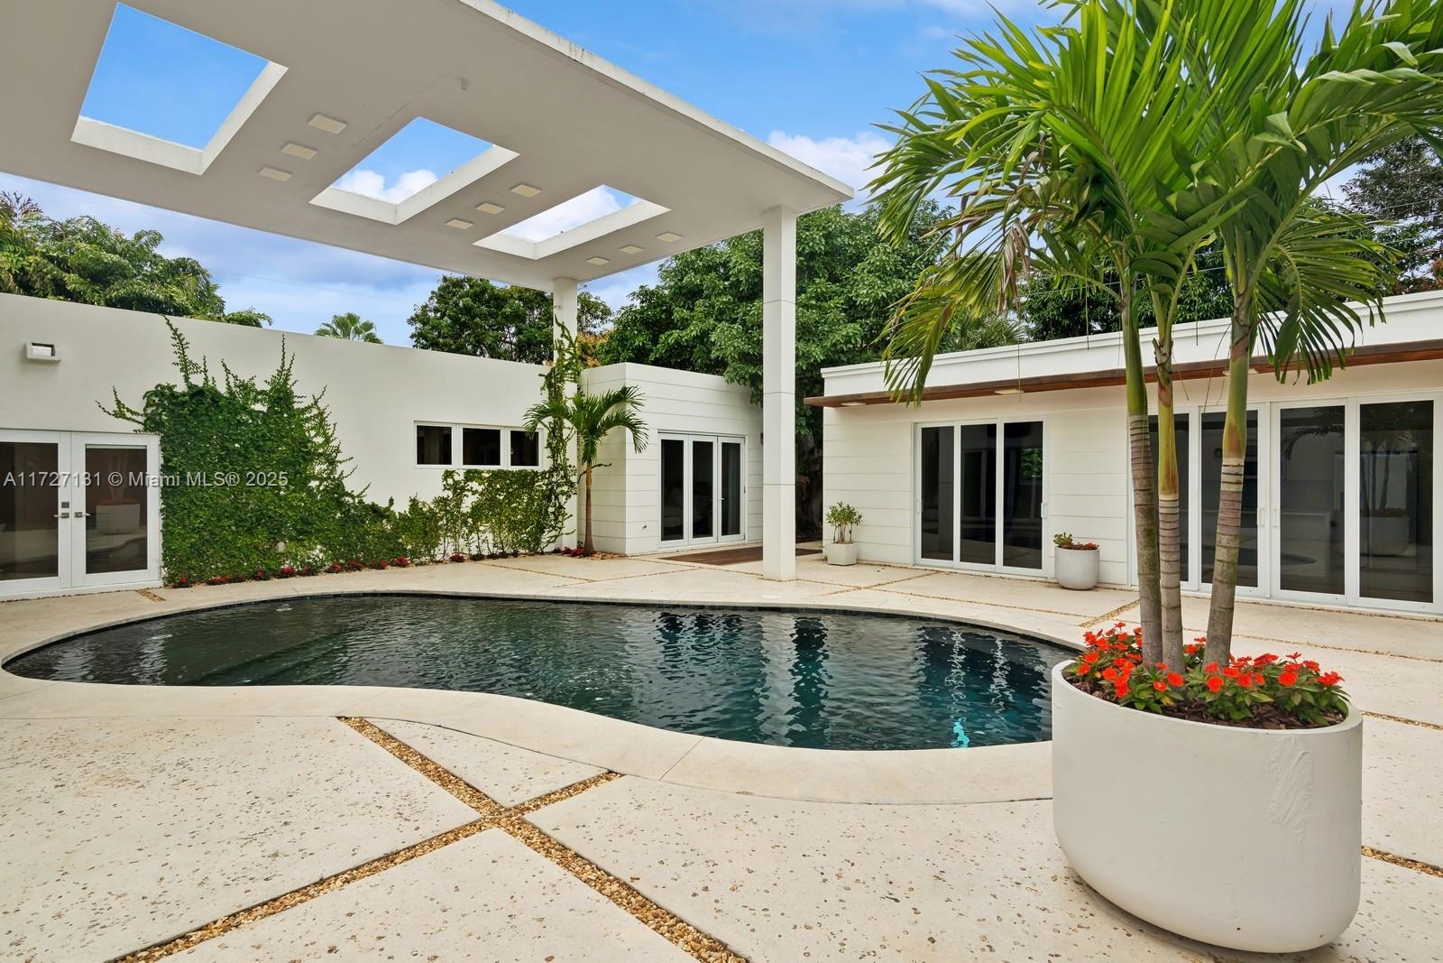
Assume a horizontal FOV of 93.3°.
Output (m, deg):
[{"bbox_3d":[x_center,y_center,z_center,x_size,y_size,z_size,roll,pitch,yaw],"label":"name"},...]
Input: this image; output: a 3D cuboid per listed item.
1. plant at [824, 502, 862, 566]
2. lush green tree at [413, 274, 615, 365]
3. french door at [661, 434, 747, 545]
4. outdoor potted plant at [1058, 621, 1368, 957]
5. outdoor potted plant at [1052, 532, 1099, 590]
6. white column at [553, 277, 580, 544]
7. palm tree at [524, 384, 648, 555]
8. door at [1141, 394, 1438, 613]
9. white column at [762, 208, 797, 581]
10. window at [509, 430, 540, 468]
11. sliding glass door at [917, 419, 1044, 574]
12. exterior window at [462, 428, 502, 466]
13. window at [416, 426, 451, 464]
[{"bbox_3d":[2.110,0.895,11.796,0.600,1.070,0.600,1,1,41],"label":"plant"},{"bbox_3d":[-6.537,-2.534,20.971,6.200,7.600,6.000,0,1,0],"label":"lush green tree"},{"bbox_3d":[-0.376,0.185,14.591,0.120,2.330,2.710,1,1,41],"label":"french door"},{"bbox_3d":[1.879,1.110,2.724,0.995,0.995,0.995,0,1,0],"label":"outdoor potted plant"},{"bbox_3d":[4.944,1.087,9.433,0.640,0.760,0.620,1,1,41],"label":"outdoor potted plant"},{"bbox_3d":[-3.145,-1.320,13.680,0.340,5.430,0.340,1,1,41],"label":"white column"},{"bbox_3d":[-2.670,-0.234,13.444,2.458,3.382,2.062,0,1,0],"label":"palm tree"},{"bbox_3d":[6.669,0.222,8.283,2.954,2.392,0.120,1,1,44],"label":"door"},{"bbox_3d":[0.888,-1.300,10.383,0.373,5.577,0.373,1,1,44],"label":"white column"},{"bbox_3d":[-3.926,-0.645,13.580,0.100,0.770,0.750,1,1,41],"label":"window"},{"bbox_3d":[4.049,0.232,10.832,2.120,2.392,0.120,1,1,44],"label":"sliding glass door"},{"bbox_3d":[-4.598,-0.645,13.062,0.100,0.718,0.775,1,1,44],"label":"exterior window"},{"bbox_3d":[-5.236,-0.666,12.405,0.100,0.734,0.676,1,1,44],"label":"window"}]

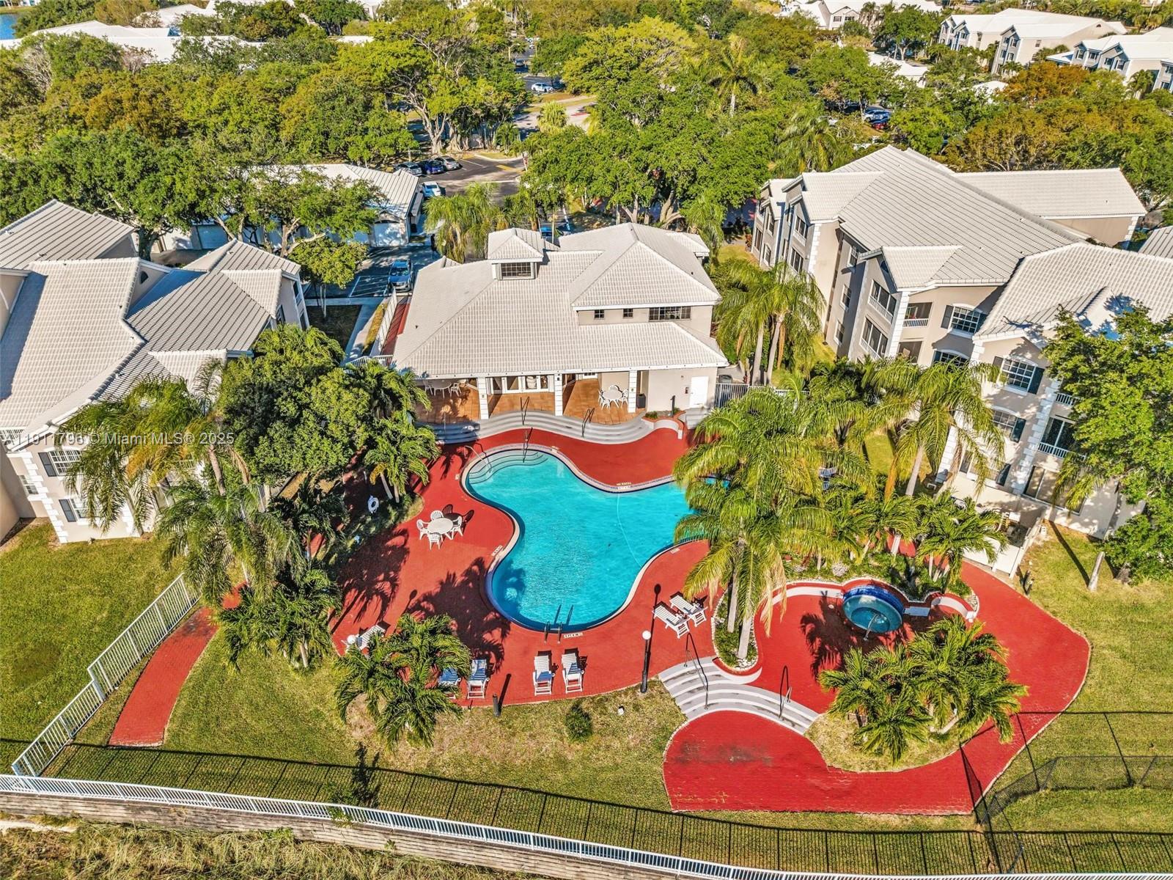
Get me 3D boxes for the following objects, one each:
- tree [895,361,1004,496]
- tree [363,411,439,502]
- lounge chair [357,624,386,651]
[{"bbox_3d":[16.800,-0.044,39.248,5.000,7.600,5.000,0,33,0],"label":"tree"},{"bbox_3d":[-9.369,1.244,40.341,3.800,4.200,3.800,-1,31,0],"label":"tree"},{"bbox_3d":[-9.075,8.050,33.127,0.720,0.880,1.780,23,40,31],"label":"lounge chair"}]

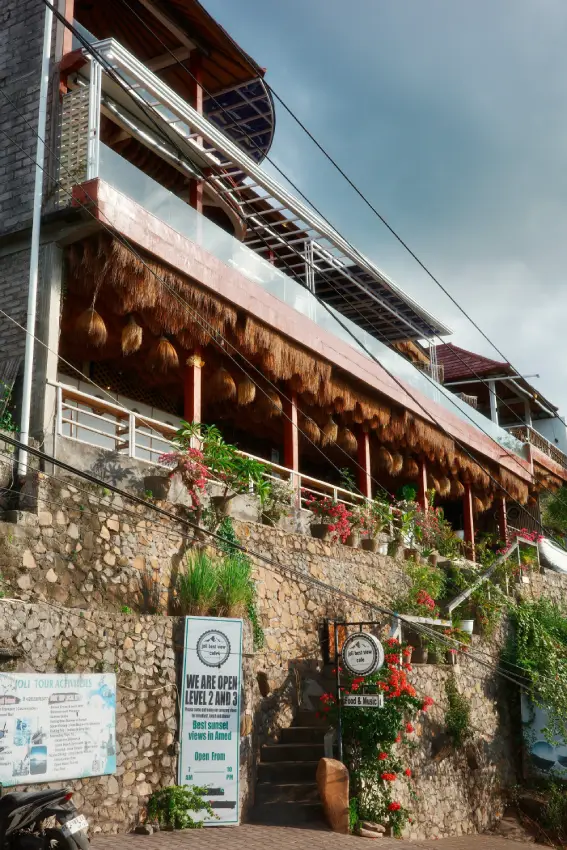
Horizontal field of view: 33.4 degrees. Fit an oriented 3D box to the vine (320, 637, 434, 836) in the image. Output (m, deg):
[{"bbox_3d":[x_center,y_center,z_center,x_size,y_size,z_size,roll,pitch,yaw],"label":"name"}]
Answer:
[{"bbox_3d":[1.263,4.101,12.556,0.850,2.400,1.450,-9,-17,28],"label":"vine"}]

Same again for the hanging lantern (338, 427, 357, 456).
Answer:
[{"bbox_3d":[1.573,0.406,23.213,0.450,0.700,0.450,-1,-17,0],"label":"hanging lantern"}]

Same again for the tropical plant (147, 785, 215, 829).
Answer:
[{"bbox_3d":[-1.047,3.878,9.600,0.670,0.430,0.480,0,-16,-6],"label":"tropical plant"}]

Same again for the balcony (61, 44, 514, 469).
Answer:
[{"bbox_3d":[2.080,-1.837,22.517,1.600,2.900,20.940,-10,-18,29],"label":"balcony"}]

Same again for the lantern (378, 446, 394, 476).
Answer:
[{"bbox_3d":[2.345,0.808,21.503,0.340,0.560,0.340,-1,-15,0],"label":"lantern"}]

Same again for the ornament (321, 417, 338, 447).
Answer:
[{"bbox_3d":[0.978,0.138,20.080,0.360,0.620,0.360,-1,-16,0],"label":"ornament"}]

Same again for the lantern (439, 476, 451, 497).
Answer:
[{"bbox_3d":[4.368,1.669,25.624,0.330,0.560,0.330,-10,-18,29],"label":"lantern"}]

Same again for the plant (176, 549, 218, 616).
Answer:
[{"bbox_3d":[-1.063,1.958,11.671,0.450,0.820,0.480,-1,-15,0],"label":"plant"}]

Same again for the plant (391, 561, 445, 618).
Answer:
[{"bbox_3d":[2.651,3.167,18.408,0.780,1.080,0.980,-9,-17,28],"label":"plant"}]

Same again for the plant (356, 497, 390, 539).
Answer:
[{"bbox_3d":[1.791,1.861,18.798,0.560,0.880,0.620,-9,-17,28],"label":"plant"}]

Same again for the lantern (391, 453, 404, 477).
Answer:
[{"bbox_3d":[2.779,0.963,23.021,0.340,0.580,0.340,-1,-16,0],"label":"lantern"}]

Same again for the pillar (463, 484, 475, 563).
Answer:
[{"bbox_3d":[5.845,3.028,29.937,0.220,2.650,0.220,-11,-19,29],"label":"pillar"}]

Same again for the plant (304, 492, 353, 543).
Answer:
[{"bbox_3d":[0.875,1.798,18.359,0.680,0.980,0.780,-10,-18,29],"label":"plant"}]

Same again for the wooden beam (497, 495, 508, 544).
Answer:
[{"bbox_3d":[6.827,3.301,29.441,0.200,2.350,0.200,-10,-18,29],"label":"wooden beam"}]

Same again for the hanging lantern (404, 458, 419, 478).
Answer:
[{"bbox_3d":[3.589,1.192,26.482,0.420,0.600,0.420,-1,-17,0],"label":"hanging lantern"}]

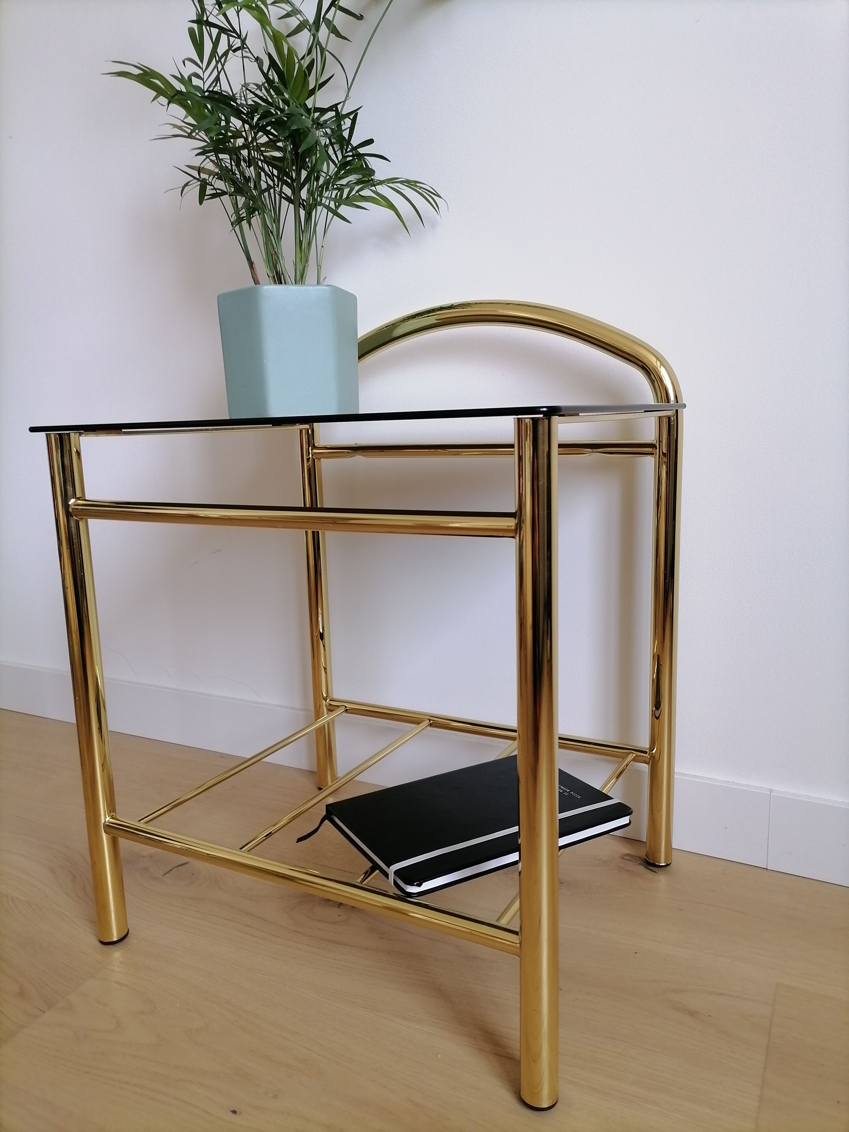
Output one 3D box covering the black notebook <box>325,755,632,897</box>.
[{"bbox_3d":[0.045,0.207,0.710,0.212,0.012,0.148,-7,11,-29],"label":"black notebook"}]

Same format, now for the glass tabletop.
[{"bbox_3d":[-0.042,-0.124,0.715,0.446,0.006,0.329,4,11,28],"label":"glass tabletop"}]

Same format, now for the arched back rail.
[{"bbox_3d":[0.045,-0.210,0.866,0.430,0.112,0.025,4,11,28],"label":"arched back rail"}]

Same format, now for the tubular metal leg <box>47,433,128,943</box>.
[{"bbox_3d":[-0.285,0.111,0.722,0.025,0.446,0.025,4,11,28],"label":"tubular metal leg"}]

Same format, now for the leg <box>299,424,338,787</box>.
[{"bbox_3d":[-0.125,0.055,1.011,0.025,0.446,0.025,-2,10,0],"label":"leg"}]

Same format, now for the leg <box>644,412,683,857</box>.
[{"bbox_3d":[0.231,0.079,0.819,0.025,0.446,0.025,4,11,28],"label":"leg"}]

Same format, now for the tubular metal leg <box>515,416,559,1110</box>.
[{"bbox_3d":[0.071,0.135,0.529,0.025,0.446,0.025,-2,10,0],"label":"tubular metal leg"}]

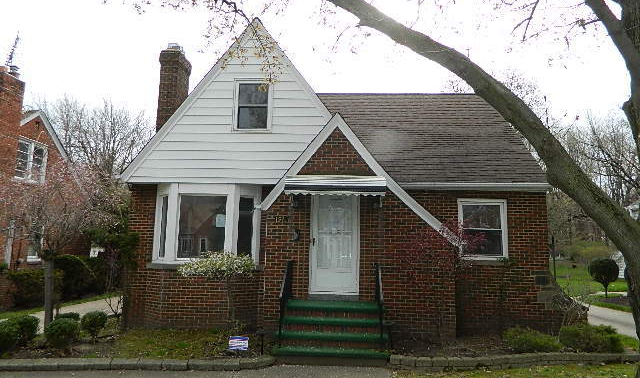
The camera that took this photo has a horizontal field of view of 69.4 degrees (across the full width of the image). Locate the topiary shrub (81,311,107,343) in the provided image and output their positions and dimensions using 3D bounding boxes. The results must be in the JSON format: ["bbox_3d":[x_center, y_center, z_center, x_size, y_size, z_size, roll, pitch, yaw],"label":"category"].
[{"bbox_3d":[-3.934,2.387,8.027,0.465,0.503,0.440,1,-8,3],"label":"topiary shrub"}]

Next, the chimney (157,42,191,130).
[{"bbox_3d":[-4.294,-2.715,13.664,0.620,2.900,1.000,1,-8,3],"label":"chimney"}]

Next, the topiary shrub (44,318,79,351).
[{"bbox_3d":[-4.144,2.307,7.413,0.563,0.476,0.540,1,-8,3],"label":"topiary shrub"}]

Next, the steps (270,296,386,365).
[{"bbox_3d":[0.235,2.406,8.013,1.790,0.755,2.010,1,-8,4],"label":"steps"}]

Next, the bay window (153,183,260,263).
[{"bbox_3d":[-2.590,0.792,10.187,2.410,1.720,0.680,1,-8,3],"label":"bay window"}]

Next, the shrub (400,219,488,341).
[{"bbox_3d":[2.288,1.697,8.578,1.575,2.266,1.200,1,-8,3],"label":"shrub"}]

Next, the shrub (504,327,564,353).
[{"bbox_3d":[3.834,2.667,8.347,1.057,0.392,0.850,1,-8,3],"label":"shrub"}]

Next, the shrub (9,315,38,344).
[{"bbox_3d":[-4.975,2.353,7.758,0.522,0.446,0.500,1,-8,3],"label":"shrub"}]

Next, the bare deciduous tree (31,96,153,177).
[{"bbox_3d":[-13.684,-0.406,28.206,7.664,11.034,6.500,1,-8,4],"label":"bare deciduous tree"}]

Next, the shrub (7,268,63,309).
[{"bbox_3d":[-7.487,2.577,12.117,1.524,1.021,0.900,1,-8,4],"label":"shrub"}]

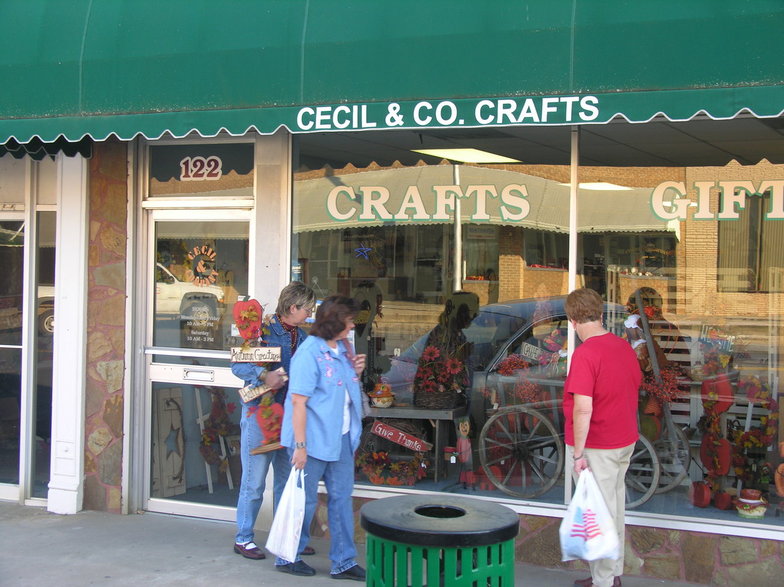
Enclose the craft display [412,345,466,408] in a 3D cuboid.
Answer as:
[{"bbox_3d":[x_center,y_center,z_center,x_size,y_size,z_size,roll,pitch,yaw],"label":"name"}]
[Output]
[{"bbox_3d":[0.327,0.552,8.919,0.360,0.420,0.270,1,1,18],"label":"craft display"}]

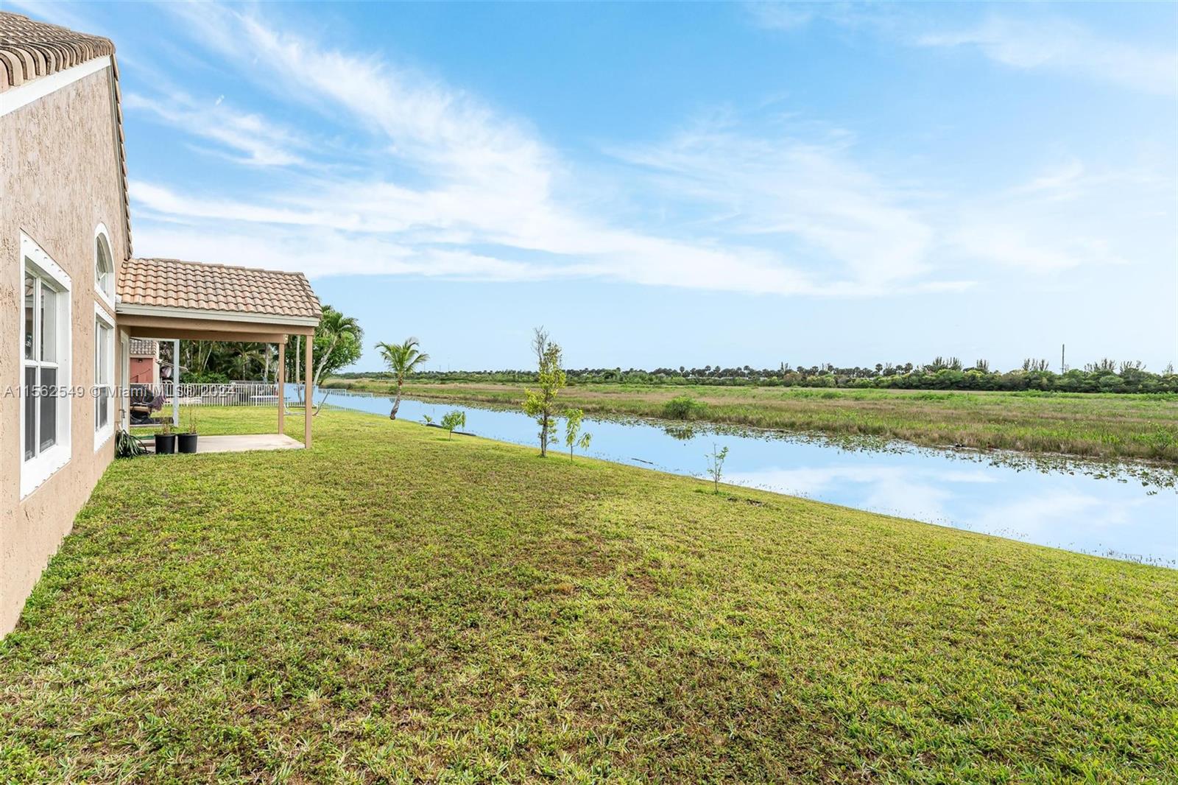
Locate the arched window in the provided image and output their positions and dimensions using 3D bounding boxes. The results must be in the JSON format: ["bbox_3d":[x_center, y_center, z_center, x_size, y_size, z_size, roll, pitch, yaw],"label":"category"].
[{"bbox_3d":[-7.302,-1.909,7.877,0.117,1.134,2.978,0,1,-38],"label":"arched window"}]

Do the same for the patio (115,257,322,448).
[{"bbox_3d":[-8.285,-0.856,11.802,3.292,4.044,4.292,0,1,-38],"label":"patio"}]

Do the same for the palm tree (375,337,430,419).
[{"bbox_3d":[-8.306,-0.634,23.336,2.336,3.647,2.336,0,1,-38],"label":"palm tree"}]

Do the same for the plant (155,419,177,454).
[{"bbox_3d":[-8.239,0.841,10.197,0.336,0.701,0.336,0,1,-38],"label":"plant"}]

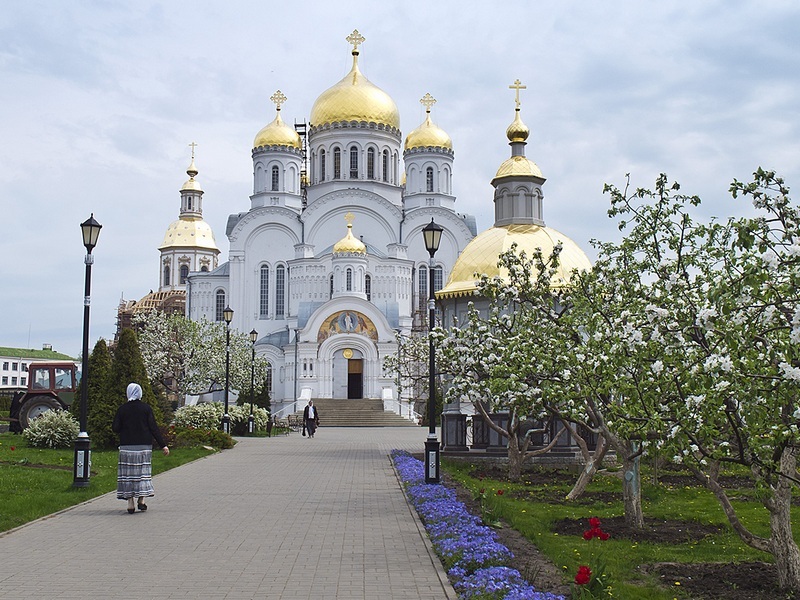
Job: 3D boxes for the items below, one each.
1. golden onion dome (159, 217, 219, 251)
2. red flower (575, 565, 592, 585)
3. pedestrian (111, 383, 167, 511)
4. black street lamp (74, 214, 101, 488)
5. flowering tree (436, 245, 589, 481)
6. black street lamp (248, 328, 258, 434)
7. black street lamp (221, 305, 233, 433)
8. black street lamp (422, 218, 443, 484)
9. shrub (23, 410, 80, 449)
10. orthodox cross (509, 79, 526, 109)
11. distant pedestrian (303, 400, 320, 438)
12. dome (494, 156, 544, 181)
[{"bbox_3d":[-24.576,-7.684,122.000,7.100,3.756,7.100,-2,-6,19],"label":"golden onion dome"},{"bbox_3d":[1.226,1.834,6.950,0.115,0.125,0.110,1,-5,-2],"label":"red flower"},{"bbox_3d":[-3.264,1.863,13.128,0.660,1.614,0.450,1,-6,-5],"label":"pedestrian"},{"bbox_3d":[-5.047,0.795,16.914,0.360,4.437,0.360,0,-6,6],"label":"black street lamp"},{"bbox_3d":[2.004,1.111,18.200,2.800,4.050,2.700,1,-5,-2],"label":"flowering tree"},{"bbox_3d":[-6.031,3.403,42.900,0.340,4.400,0.340,1,-5,-2],"label":"black street lamp"},{"bbox_3d":[-5.628,2.362,33.612,0.360,4.386,0.360,1,-6,-6],"label":"black street lamp"},{"bbox_3d":[0.549,0.863,17.186,0.340,4.400,0.340,1,-5,-2],"label":"black street lamp"},{"bbox_3d":[-10.105,3.752,30.200,1.650,1.100,1.550,1,-5,-2],"label":"shrub"},{"bbox_3d":[3.194,-5.599,28.200,0.460,0.810,0.060,1,-5,-2],"label":"orthodox cross"},{"bbox_3d":[-3.588,4.856,42.273,0.660,1.511,0.450,1,-6,-3],"label":"distant pedestrian"},{"bbox_3d":[3.410,-3.788,29.900,1.550,0.704,1.550,1,-6,-9],"label":"dome"}]

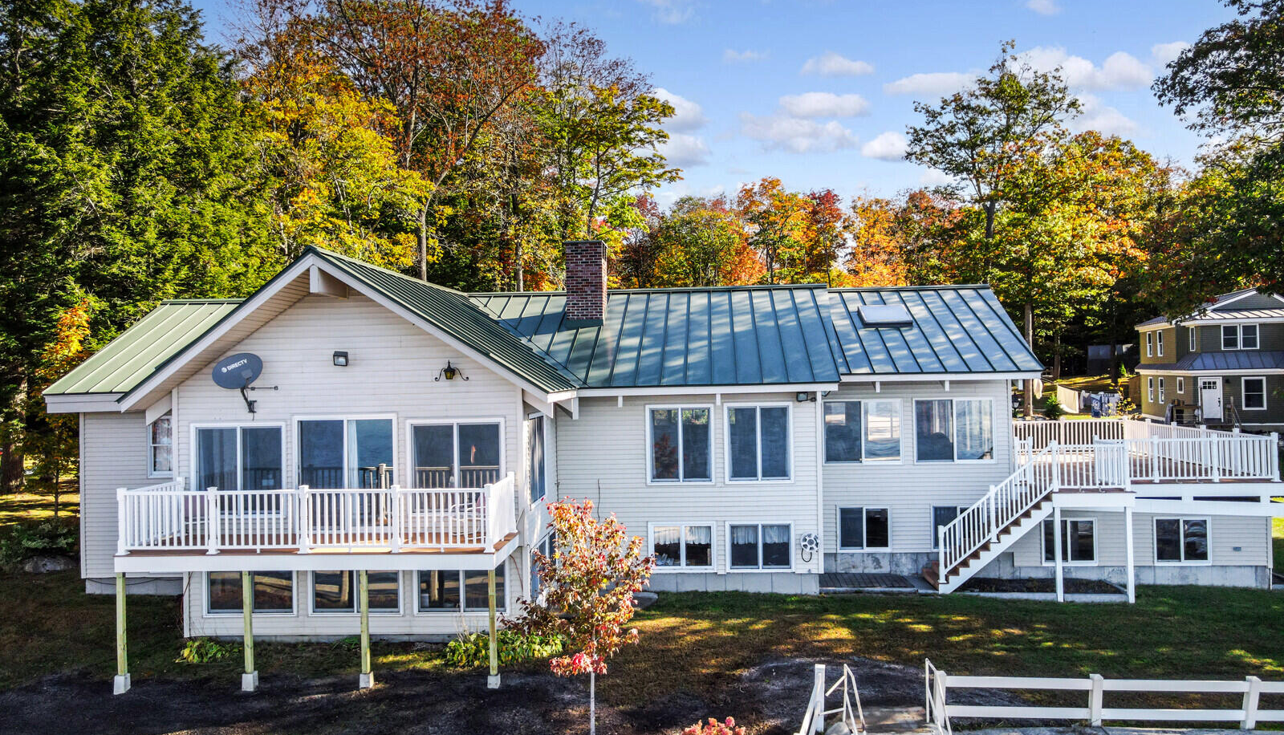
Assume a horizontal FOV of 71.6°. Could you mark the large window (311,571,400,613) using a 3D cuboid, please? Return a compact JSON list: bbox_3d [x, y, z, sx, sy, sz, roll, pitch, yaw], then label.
[{"bbox_3d":[-5.028,3.826,15.649,1.647,1.038,0.120,-1,-1,4],"label":"large window"}]

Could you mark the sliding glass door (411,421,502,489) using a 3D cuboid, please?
[{"bbox_3d":[-3.214,1.687,15.279,1.648,1.599,0.120,-1,-1,4],"label":"sliding glass door"}]

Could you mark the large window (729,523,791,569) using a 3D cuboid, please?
[{"bbox_3d":[2.422,3.677,18.309,1.291,0.957,0.120,-1,-1,4],"label":"large window"}]

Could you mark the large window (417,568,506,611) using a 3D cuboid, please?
[{"bbox_3d":[-3.140,3.775,15.512,1.636,1.029,0.120,-1,-1,4],"label":"large window"}]

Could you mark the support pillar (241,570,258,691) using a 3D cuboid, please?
[{"bbox_3d":[-6.102,4.059,13.828,0.200,1.843,0.200,-1,-1,4],"label":"support pillar"}]

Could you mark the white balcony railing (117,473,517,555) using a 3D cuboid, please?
[{"bbox_3d":[-5.117,2.351,14.452,5.911,1.032,1.729,-1,-1,4],"label":"white balcony railing"}]

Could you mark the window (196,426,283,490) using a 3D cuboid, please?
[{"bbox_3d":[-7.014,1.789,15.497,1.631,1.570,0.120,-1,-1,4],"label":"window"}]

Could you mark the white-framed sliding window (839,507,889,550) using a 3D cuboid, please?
[{"bbox_3d":[5.082,3.694,20.365,1.152,1.008,0.120,-1,-1,4],"label":"white-framed sliding window"}]

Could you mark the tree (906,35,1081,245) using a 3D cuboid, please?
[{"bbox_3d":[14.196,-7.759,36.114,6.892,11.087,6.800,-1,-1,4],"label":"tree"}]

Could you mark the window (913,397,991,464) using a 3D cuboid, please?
[{"bbox_3d":[7.087,1.439,20.201,1.780,1.467,0.120,-1,-1,4],"label":"window"}]

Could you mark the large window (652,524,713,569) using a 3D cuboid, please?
[{"bbox_3d":[0.839,3.706,18.428,1.349,0.953,0.120,-1,-1,4],"label":"large window"}]

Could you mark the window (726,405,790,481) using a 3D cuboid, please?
[{"bbox_3d":[2.424,1.569,18.442,1.372,1.619,0.120,-1,-1,4],"label":"window"}]

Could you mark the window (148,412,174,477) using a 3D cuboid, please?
[{"bbox_3d":[-10.266,1.667,19.159,0.766,1.370,0.120,-1,-1,4],"label":"window"}]

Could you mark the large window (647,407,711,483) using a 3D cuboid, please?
[{"bbox_3d":[0.788,1.610,18.561,1.348,1.609,0.120,-1,-1,4],"label":"large window"}]

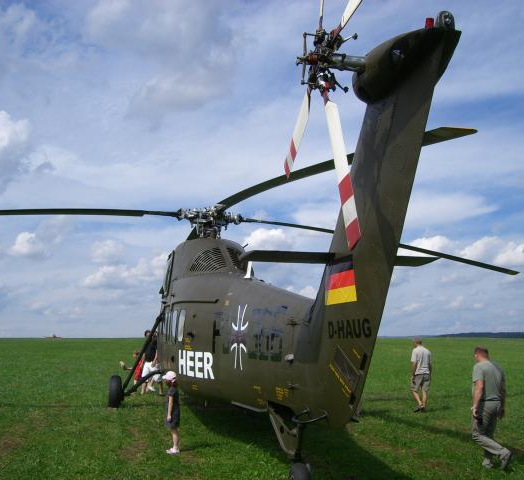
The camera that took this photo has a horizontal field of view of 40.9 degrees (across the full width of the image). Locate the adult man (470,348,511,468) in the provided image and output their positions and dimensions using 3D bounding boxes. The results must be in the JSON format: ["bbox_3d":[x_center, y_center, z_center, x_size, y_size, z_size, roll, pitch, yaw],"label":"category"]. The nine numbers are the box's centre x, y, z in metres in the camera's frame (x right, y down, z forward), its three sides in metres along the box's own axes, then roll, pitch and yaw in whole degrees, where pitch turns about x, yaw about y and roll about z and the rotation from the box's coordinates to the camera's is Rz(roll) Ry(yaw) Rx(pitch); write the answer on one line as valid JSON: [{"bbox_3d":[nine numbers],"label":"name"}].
[{"bbox_3d":[3.250,2.345,9.921,0.520,1.700,0.600,4,-9,-25],"label":"adult man"}]

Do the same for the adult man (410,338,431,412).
[{"bbox_3d":[3.800,3.219,16.765,0.500,1.750,0.420,2,-8,-15],"label":"adult man"}]

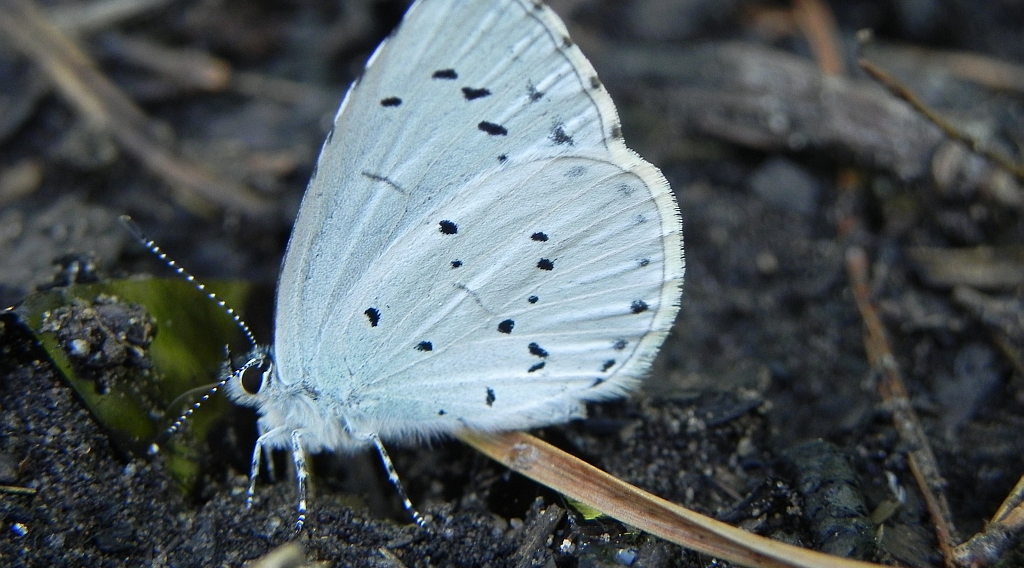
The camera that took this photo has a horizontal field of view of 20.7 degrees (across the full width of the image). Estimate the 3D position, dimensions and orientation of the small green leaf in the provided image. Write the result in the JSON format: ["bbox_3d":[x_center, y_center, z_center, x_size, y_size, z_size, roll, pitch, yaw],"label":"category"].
[{"bbox_3d":[-0.013,0.003,0.099,0.008,0.003,0.011,0,33,0],"label":"small green leaf"}]

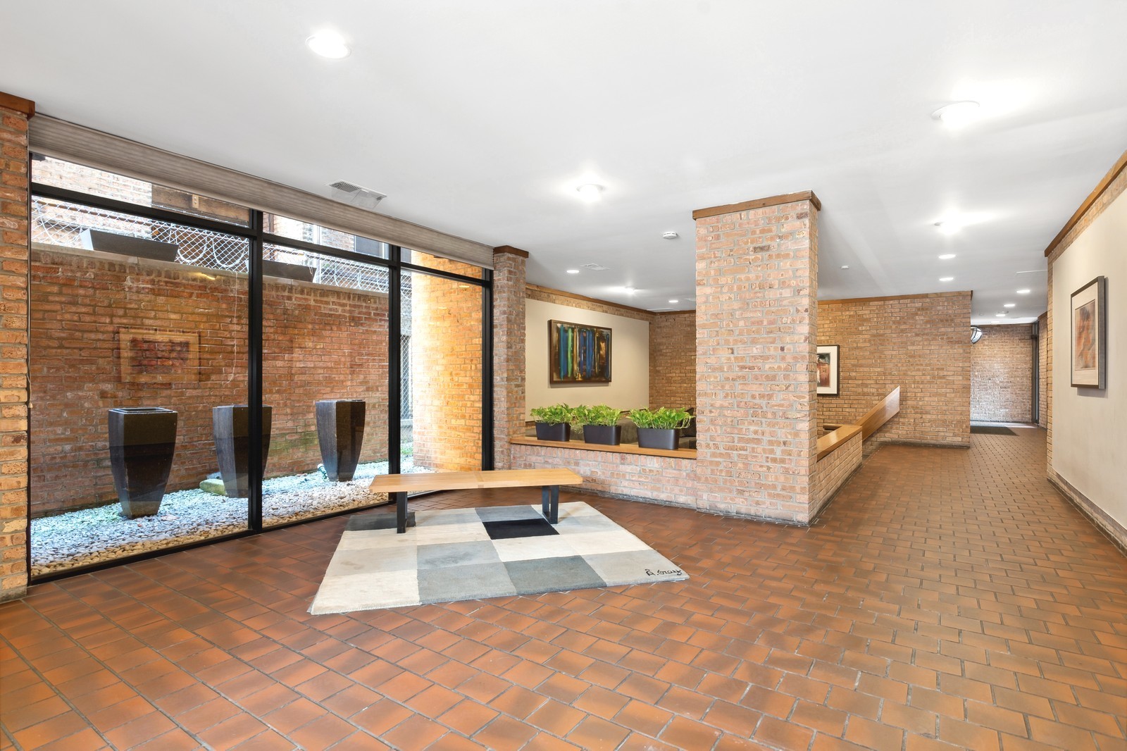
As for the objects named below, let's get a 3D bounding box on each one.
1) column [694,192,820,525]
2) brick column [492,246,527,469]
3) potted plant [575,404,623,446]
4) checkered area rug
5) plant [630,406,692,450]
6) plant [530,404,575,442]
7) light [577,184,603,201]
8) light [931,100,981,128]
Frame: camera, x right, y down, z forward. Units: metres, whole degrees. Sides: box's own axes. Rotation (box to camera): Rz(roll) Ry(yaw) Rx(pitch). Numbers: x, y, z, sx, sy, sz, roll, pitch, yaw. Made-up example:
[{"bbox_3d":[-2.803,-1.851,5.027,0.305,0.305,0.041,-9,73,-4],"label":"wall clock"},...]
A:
[{"bbox_3d":[1.573,-0.118,4.355,0.910,2.514,0.350,0,0,34],"label":"column"},{"bbox_3d":[-0.595,-0.109,5.821,0.220,2.514,0.350,0,0,34],"label":"brick column"},{"bbox_3d":[0.350,0.481,5.267,0.420,0.385,0.250,0,0,34],"label":"potted plant"},{"bbox_3d":[-0.498,1.124,3.631,1.956,0.020,1.874,0,0,-16],"label":"checkered area rug"},{"bbox_3d":[0.910,0.478,4.927,0.470,0.385,0.250,0,0,34],"label":"plant"},{"bbox_3d":[-0.115,0.483,5.567,0.400,0.385,0.250,0,0,34],"label":"plant"},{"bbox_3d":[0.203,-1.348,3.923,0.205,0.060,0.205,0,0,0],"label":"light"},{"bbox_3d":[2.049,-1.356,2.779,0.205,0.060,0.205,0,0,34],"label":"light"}]

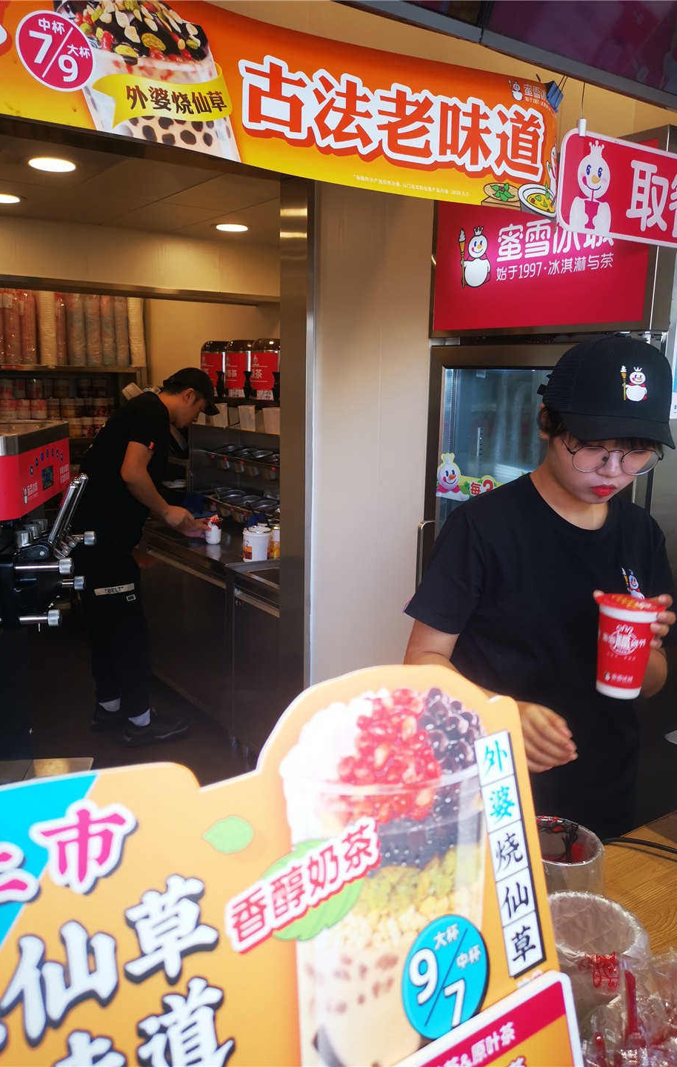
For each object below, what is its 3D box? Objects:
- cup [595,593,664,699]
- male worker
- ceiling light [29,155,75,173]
[{"bbox_3d":[0.397,0.160,1.150,0.094,0.133,0.094,8,12,19],"label":"cup"},{"bbox_3d":[-0.831,0.086,3.558,0.600,1.580,0.480,-6,13,-30],"label":"male worker"},{"bbox_3d":[-0.843,-1.095,2.450,0.143,0.030,0.143,-7,14,-34],"label":"ceiling light"}]

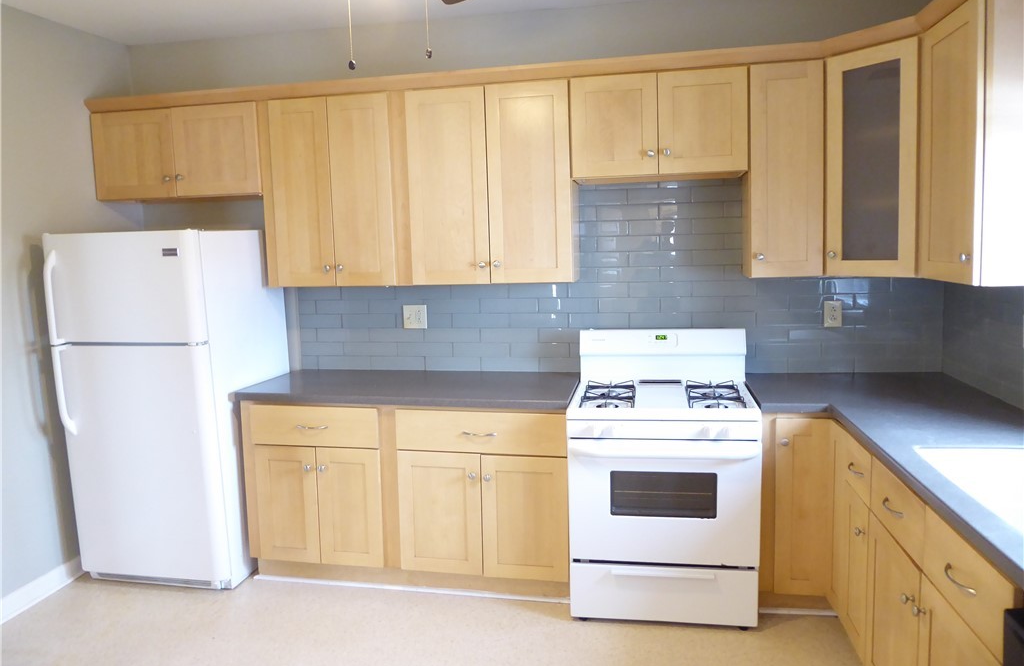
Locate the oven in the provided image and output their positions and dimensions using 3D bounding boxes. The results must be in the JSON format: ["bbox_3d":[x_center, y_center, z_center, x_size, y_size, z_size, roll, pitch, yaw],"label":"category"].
[{"bbox_3d":[0.661,0.592,3.261,0.762,1.152,0.725,0,6,11],"label":"oven"}]

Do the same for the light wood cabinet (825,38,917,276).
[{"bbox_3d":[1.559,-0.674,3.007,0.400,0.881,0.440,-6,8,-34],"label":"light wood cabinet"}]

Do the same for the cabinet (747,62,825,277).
[{"bbox_3d":[1.178,-0.689,3.241,0.298,0.876,0.320,0,6,11],"label":"cabinet"}]

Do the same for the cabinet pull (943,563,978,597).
[{"bbox_3d":[1.017,0.565,1.695,0.026,0.018,0.144,0,6,11],"label":"cabinet pull"}]

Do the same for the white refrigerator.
[{"bbox_3d":[-1.642,0.346,3.683,0.769,1.677,0.734,0,6,11],"label":"white refrigerator"}]

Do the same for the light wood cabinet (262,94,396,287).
[{"bbox_3d":[-0.838,-0.674,3.624,0.650,0.876,0.320,0,6,11],"label":"light wood cabinet"}]

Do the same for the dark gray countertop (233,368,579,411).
[{"bbox_3d":[-0.452,0.258,3.491,1.510,0.040,0.650,0,6,11],"label":"dark gray countertop"}]

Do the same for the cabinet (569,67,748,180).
[{"bbox_3d":[0.654,-0.906,3.315,0.750,0.432,0.320,0,6,11],"label":"cabinet"}]

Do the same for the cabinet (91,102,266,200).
[{"bbox_3d":[-1.608,-0.887,3.745,0.895,0.437,0.320,0,6,11],"label":"cabinet"}]

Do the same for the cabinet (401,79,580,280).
[{"bbox_3d":[-0.072,-0.680,3.479,0.762,0.876,0.320,0,6,11],"label":"cabinet"}]

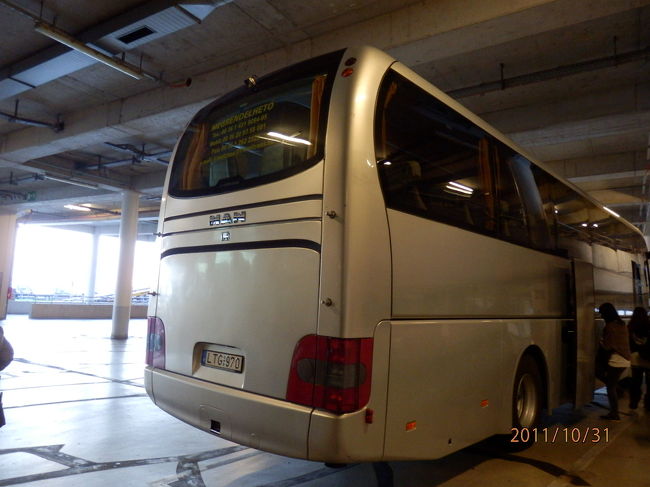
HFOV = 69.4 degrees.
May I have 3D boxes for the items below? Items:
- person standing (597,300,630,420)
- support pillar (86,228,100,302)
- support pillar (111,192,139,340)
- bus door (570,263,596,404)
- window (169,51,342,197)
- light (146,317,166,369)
[{"bbox_3d":[3.953,1.598,6.471,0.450,1.560,0.480,-1,-7,26],"label":"person standing"},{"bbox_3d":[-13.031,1.665,26.217,0.450,4.490,0.450,-4,-9,42],"label":"support pillar"},{"bbox_3d":[-6.165,0.632,14.586,0.480,4.490,0.480,-4,-9,42],"label":"support pillar"},{"bbox_3d":[3.268,1.121,5.964,0.080,1.800,0.900,-4,-9,42],"label":"bus door"},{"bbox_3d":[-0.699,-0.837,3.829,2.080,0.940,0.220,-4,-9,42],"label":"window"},{"bbox_3d":[-1.512,0.894,4.371,0.450,0.430,0.330,-4,-9,42],"label":"light"}]

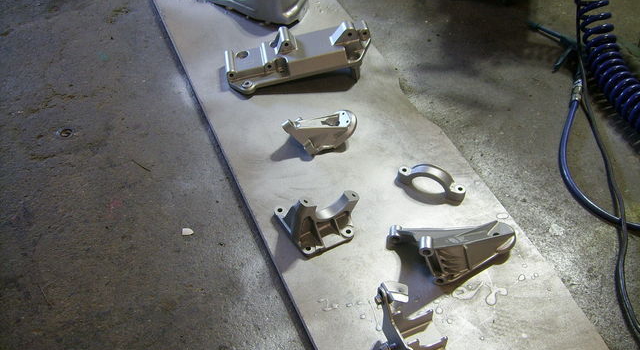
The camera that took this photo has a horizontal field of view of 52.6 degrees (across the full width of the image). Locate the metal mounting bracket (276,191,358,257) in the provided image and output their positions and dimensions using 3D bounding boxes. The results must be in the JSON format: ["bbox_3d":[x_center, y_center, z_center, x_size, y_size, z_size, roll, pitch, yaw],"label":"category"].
[{"bbox_3d":[0.001,0.058,1.095,0.121,0.073,0.116,-20,50,-19],"label":"metal mounting bracket"}]

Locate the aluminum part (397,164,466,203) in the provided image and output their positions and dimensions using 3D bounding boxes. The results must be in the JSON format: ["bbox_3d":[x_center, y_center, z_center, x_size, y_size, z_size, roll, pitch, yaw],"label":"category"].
[{"bbox_3d":[0.204,0.005,1.170,0.124,0.038,0.022,19,49,17],"label":"aluminum part"}]

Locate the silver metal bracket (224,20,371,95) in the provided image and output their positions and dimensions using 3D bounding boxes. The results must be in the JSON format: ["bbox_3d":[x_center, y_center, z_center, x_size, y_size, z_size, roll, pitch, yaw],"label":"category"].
[{"bbox_3d":[-0.048,-0.246,1.375,0.303,0.083,0.103,-12,48,-12],"label":"silver metal bracket"}]

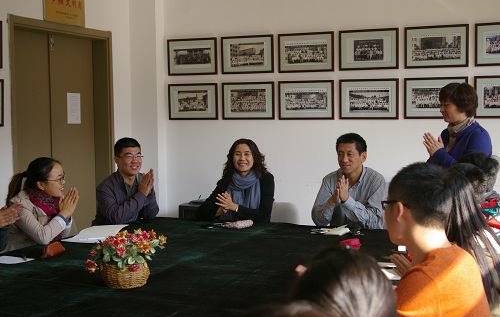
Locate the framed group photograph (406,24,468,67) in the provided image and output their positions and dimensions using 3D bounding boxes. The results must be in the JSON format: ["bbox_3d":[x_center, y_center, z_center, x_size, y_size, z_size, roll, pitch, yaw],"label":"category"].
[{"bbox_3d":[1.626,-0.975,6.300,0.541,0.360,0.025,1,5,21],"label":"framed group photograph"}]

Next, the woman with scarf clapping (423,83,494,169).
[{"bbox_3d":[1.262,0.337,4.391,0.430,1.590,0.470,-3,5,-23],"label":"woman with scarf clapping"}]

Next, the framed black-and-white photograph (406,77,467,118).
[{"bbox_3d":[1.623,-0.523,6.307,0.543,0.359,0.025,1,5,22],"label":"framed black-and-white photograph"}]

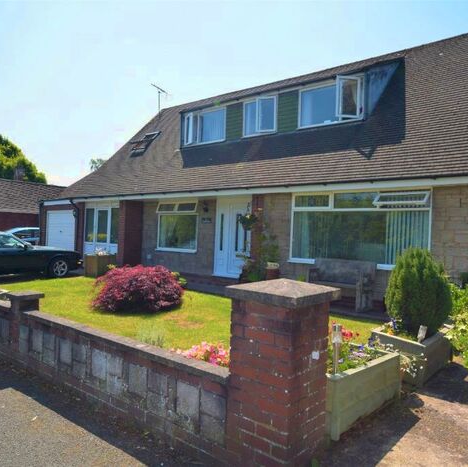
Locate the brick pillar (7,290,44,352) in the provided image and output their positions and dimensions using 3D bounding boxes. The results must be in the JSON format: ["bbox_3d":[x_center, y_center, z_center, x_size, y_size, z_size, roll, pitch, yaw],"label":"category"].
[{"bbox_3d":[-2.275,0.966,4.436,0.280,0.640,0.280,2,-1,39],"label":"brick pillar"}]

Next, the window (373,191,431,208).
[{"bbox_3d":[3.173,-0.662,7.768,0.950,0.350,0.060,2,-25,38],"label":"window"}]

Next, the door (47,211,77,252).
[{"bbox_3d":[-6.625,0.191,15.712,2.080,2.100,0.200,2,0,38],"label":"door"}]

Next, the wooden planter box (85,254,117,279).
[{"bbox_3d":[-4.128,1.018,12.640,0.540,0.640,0.580,2,0,38],"label":"wooden planter box"}]

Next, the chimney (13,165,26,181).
[{"bbox_3d":[-14.865,-4.108,28.300,0.750,1.250,0.750,2,0,38],"label":"chimney"}]

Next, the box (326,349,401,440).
[{"bbox_3d":[0.819,1.155,3.171,0.500,0.410,1.040,2,-1,44],"label":"box"}]

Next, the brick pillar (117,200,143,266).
[{"bbox_3d":[-3.203,0.116,12.644,0.250,2.150,0.630,2,-1,39],"label":"brick pillar"}]

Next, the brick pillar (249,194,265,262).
[{"bbox_3d":[0.611,0.156,10.042,0.380,2.200,0.280,2,0,38],"label":"brick pillar"}]

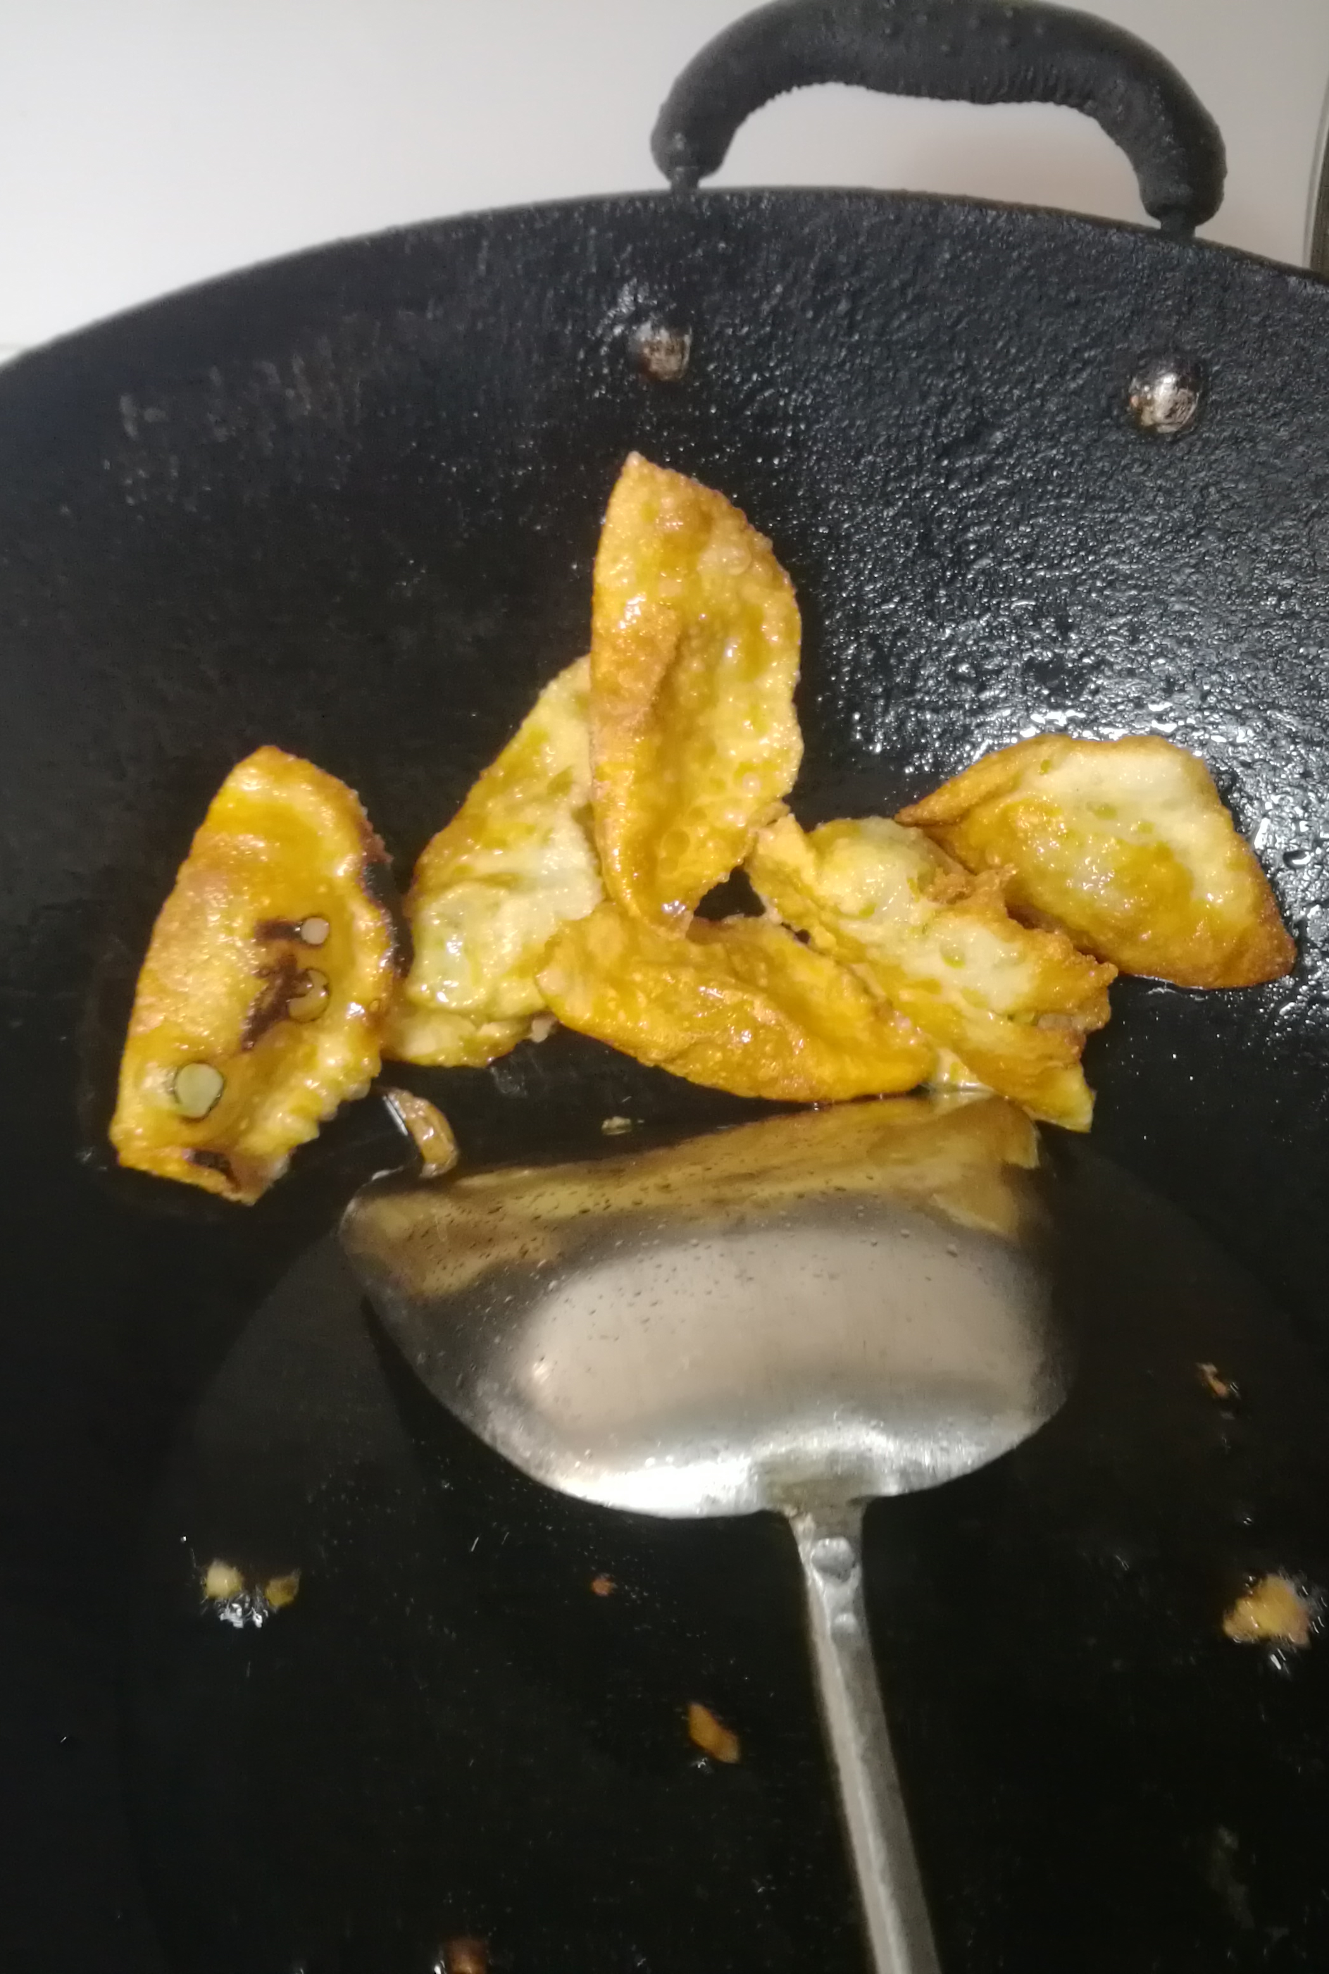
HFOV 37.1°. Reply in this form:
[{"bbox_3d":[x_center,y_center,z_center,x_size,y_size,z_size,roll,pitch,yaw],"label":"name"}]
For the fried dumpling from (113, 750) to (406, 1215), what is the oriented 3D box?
[{"bbox_3d":[-0.065,-0.003,0.316,0.038,0.017,0.070,18,73,-15],"label":"fried dumpling"}]

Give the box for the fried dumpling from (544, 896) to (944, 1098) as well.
[{"bbox_3d":[0.012,0.003,0.328,0.067,0.018,0.032,16,69,7],"label":"fried dumpling"}]

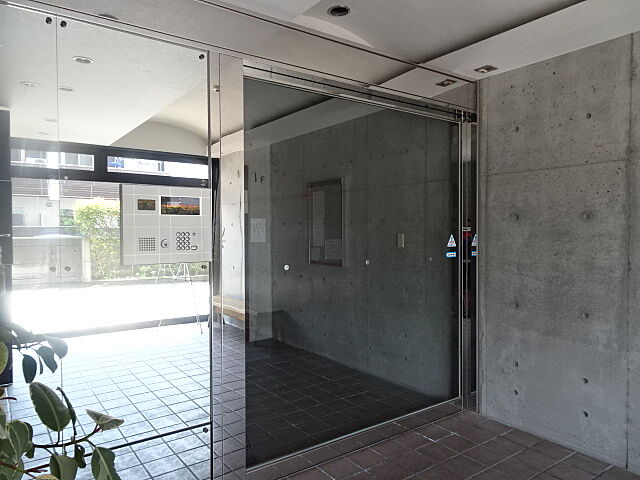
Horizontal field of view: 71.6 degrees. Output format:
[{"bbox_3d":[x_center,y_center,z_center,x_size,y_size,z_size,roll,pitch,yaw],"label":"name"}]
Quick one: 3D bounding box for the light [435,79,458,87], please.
[{"bbox_3d":[0.926,-1.145,3.241,0.117,0.030,0.120,-1,2,-36],"label":"light"}]

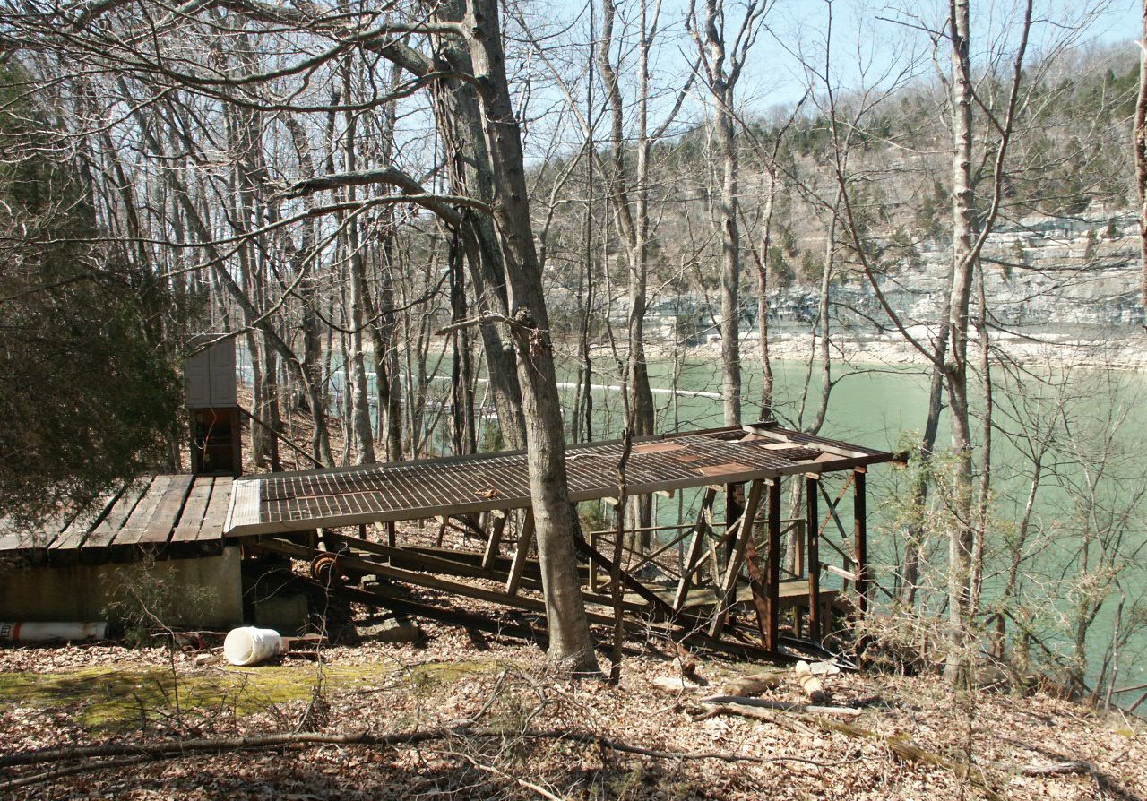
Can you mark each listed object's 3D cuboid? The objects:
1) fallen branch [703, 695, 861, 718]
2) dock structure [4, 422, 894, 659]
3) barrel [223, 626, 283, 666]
[{"bbox_3d":[1.894,2.778,8.410,1.460,0.100,0.120,6,6,-5],"label":"fallen branch"},{"bbox_3d":[-1.117,2.031,11.342,10.000,2.500,3.200,-4,7,-20],"label":"dock structure"},{"bbox_3d":[-2.650,2.045,7.730,0.305,0.305,0.370,0,-11,23],"label":"barrel"}]

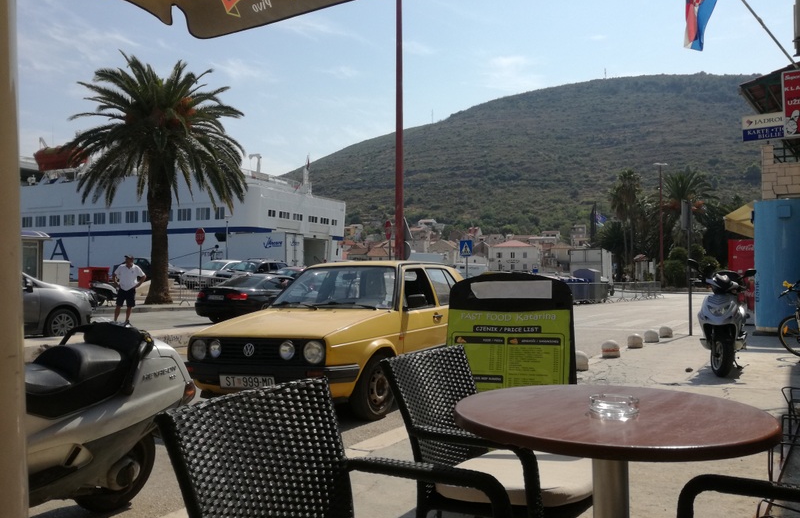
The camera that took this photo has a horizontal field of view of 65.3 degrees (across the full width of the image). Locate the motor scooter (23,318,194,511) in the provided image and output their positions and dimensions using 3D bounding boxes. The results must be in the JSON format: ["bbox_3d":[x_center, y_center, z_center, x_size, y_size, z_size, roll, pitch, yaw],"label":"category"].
[{"bbox_3d":[-1.812,0.663,2.732,0.740,1.240,1.980,-1,-2,31],"label":"motor scooter"}]

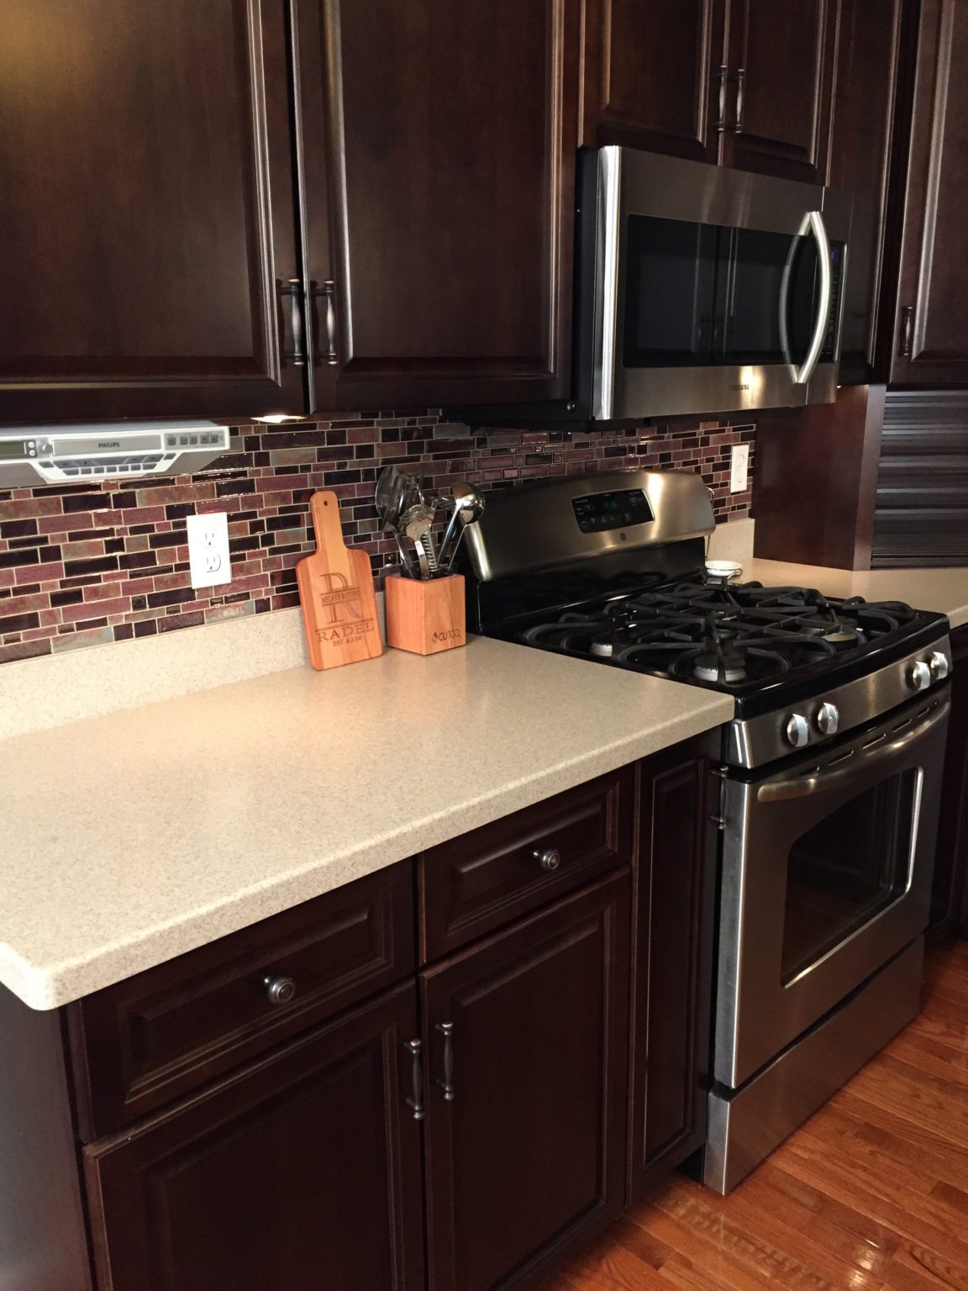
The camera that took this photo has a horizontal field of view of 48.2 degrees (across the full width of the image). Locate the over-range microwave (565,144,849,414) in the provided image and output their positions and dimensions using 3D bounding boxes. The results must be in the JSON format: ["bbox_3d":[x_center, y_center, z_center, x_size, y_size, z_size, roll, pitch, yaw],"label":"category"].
[{"bbox_3d":[0.345,-0.656,2.080,0.757,0.428,0.420,-15,20,-43],"label":"over-range microwave"}]

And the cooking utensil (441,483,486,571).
[{"bbox_3d":[-0.067,-0.152,1.992,0.070,0.295,0.070,14,-6,44],"label":"cooking utensil"}]

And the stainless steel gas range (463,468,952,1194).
[{"bbox_3d":[0.470,0.271,2.196,0.758,1.190,0.710,-15,20,-43],"label":"stainless steel gas range"}]

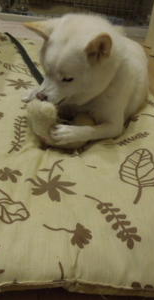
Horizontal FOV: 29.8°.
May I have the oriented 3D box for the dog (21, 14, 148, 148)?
[{"bbox_3d":[0.076,-0.266,0.877,0.290,0.250,0.500,22,36,21],"label":"dog"}]

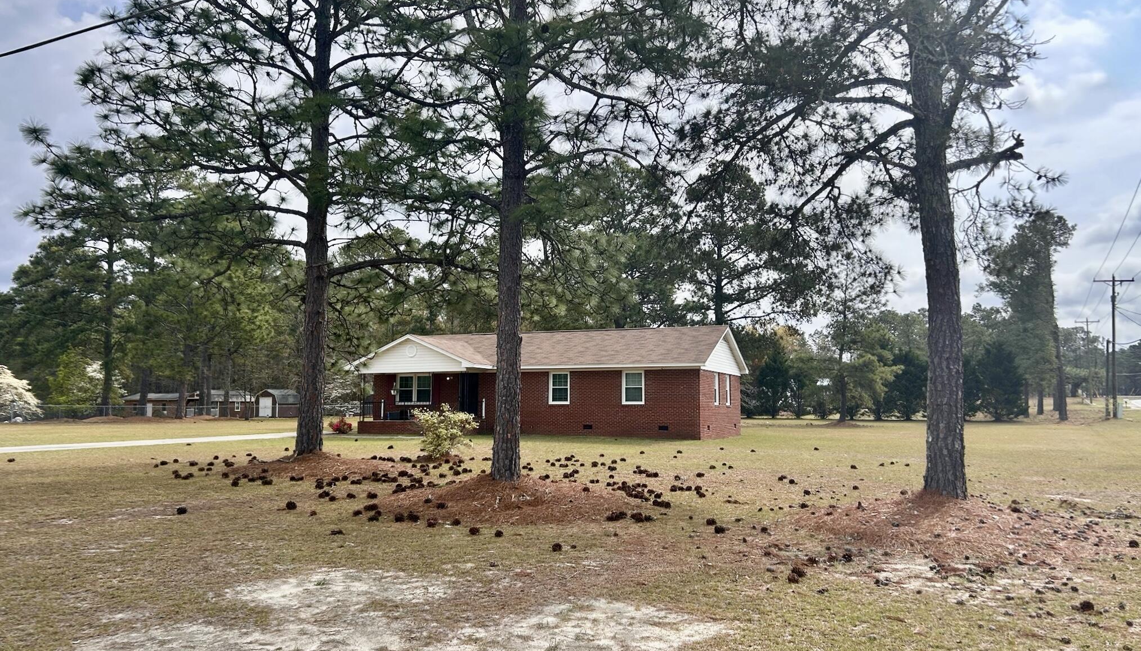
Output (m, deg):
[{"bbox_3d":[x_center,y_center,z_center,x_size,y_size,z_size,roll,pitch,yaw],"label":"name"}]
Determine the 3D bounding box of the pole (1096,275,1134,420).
[{"bbox_3d":[39.669,1.560,62.500,2.450,10.375,0.380,-3,-6,27],"label":"pole"}]

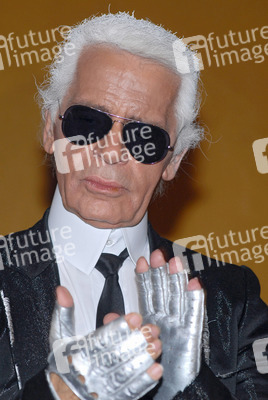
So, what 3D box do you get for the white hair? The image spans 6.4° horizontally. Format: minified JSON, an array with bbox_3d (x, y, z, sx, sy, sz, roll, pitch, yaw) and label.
[{"bbox_3d":[-0.007,-0.137,2.980,0.205,0.185,0.220,16,1,-2],"label":"white hair"}]

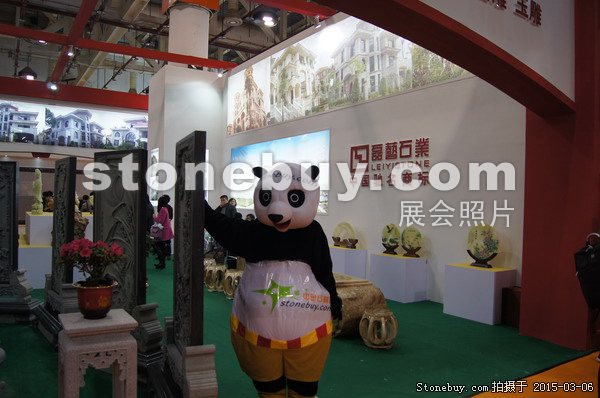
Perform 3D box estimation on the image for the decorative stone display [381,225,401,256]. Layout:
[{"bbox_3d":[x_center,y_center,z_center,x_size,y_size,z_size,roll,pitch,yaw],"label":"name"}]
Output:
[{"bbox_3d":[1.567,0.692,7.755,0.140,0.500,0.400,1,0,-42],"label":"decorative stone display"}]

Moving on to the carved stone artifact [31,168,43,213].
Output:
[{"bbox_3d":[-5.136,-0.139,8.768,0.210,0.870,0.200,1,0,-6],"label":"carved stone artifact"}]

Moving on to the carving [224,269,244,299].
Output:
[{"bbox_3d":[-1.058,1.392,7.347,0.370,0.435,0.370,1,0,0],"label":"carving"}]

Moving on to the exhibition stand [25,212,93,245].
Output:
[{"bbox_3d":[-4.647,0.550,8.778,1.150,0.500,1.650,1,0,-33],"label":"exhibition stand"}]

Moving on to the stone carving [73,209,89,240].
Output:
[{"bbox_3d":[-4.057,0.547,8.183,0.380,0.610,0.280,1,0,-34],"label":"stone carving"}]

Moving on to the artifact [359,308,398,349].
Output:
[{"bbox_3d":[0.897,1.466,5.093,0.430,0.370,0.430,1,0,0],"label":"artifact"}]

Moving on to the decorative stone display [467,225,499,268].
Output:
[{"bbox_3d":[2.594,0.659,6.370,0.150,0.610,0.500,1,0,-38],"label":"decorative stone display"}]

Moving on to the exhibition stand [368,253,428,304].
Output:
[{"bbox_3d":[1.626,1.264,7.371,0.500,0.690,0.750,1,0,-33],"label":"exhibition stand"}]

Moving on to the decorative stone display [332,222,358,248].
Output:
[{"bbox_3d":[0.898,0.705,8.730,0.150,0.470,0.620,1,0,-34],"label":"decorative stone display"}]

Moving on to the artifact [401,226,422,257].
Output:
[{"bbox_3d":[1.840,0.703,7.392,0.360,0.490,0.140,1,0,39],"label":"artifact"}]

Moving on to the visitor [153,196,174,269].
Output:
[{"bbox_3d":[-3.090,0.759,10.254,0.370,1.610,0.440,1,0,21],"label":"visitor"}]

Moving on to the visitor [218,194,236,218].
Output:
[{"bbox_3d":[-1.619,0.749,9.801,0.500,1.655,0.320,1,0,22],"label":"visitor"}]

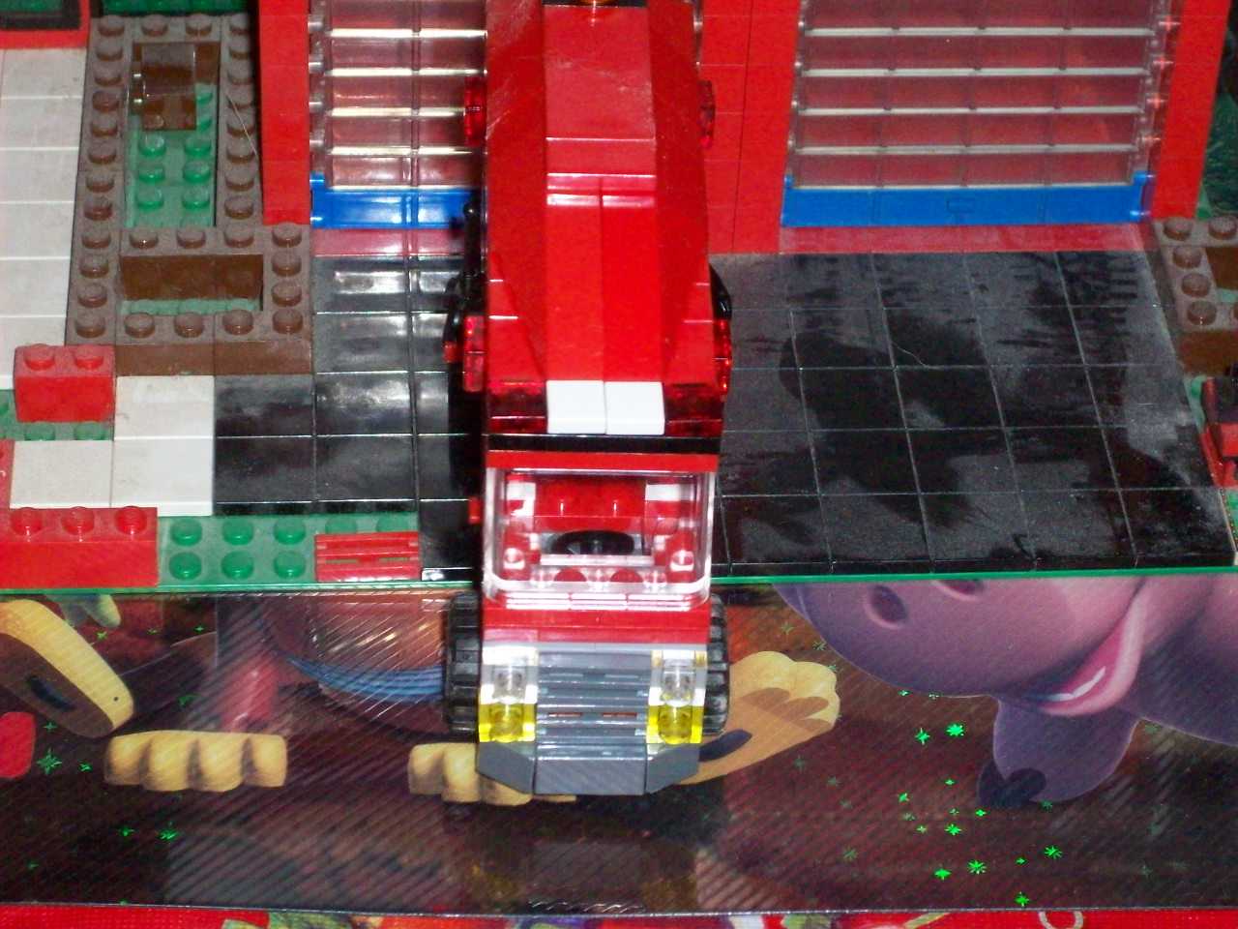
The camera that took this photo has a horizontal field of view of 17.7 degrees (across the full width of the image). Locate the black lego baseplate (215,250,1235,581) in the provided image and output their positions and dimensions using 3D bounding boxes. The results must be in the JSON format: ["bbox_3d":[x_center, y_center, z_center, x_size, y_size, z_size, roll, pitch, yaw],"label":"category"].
[{"bbox_3d":[0.014,-0.009,0.649,0.160,0.003,0.080,-1,40,-4],"label":"black lego baseplate"}]

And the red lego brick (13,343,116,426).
[{"bbox_3d":[-0.089,-0.014,0.641,0.016,0.011,0.008,-1,40,-4],"label":"red lego brick"}]

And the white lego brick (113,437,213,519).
[{"bbox_3d":[-0.072,0.002,0.630,0.016,0.003,0.016,-1,40,-4],"label":"white lego brick"}]

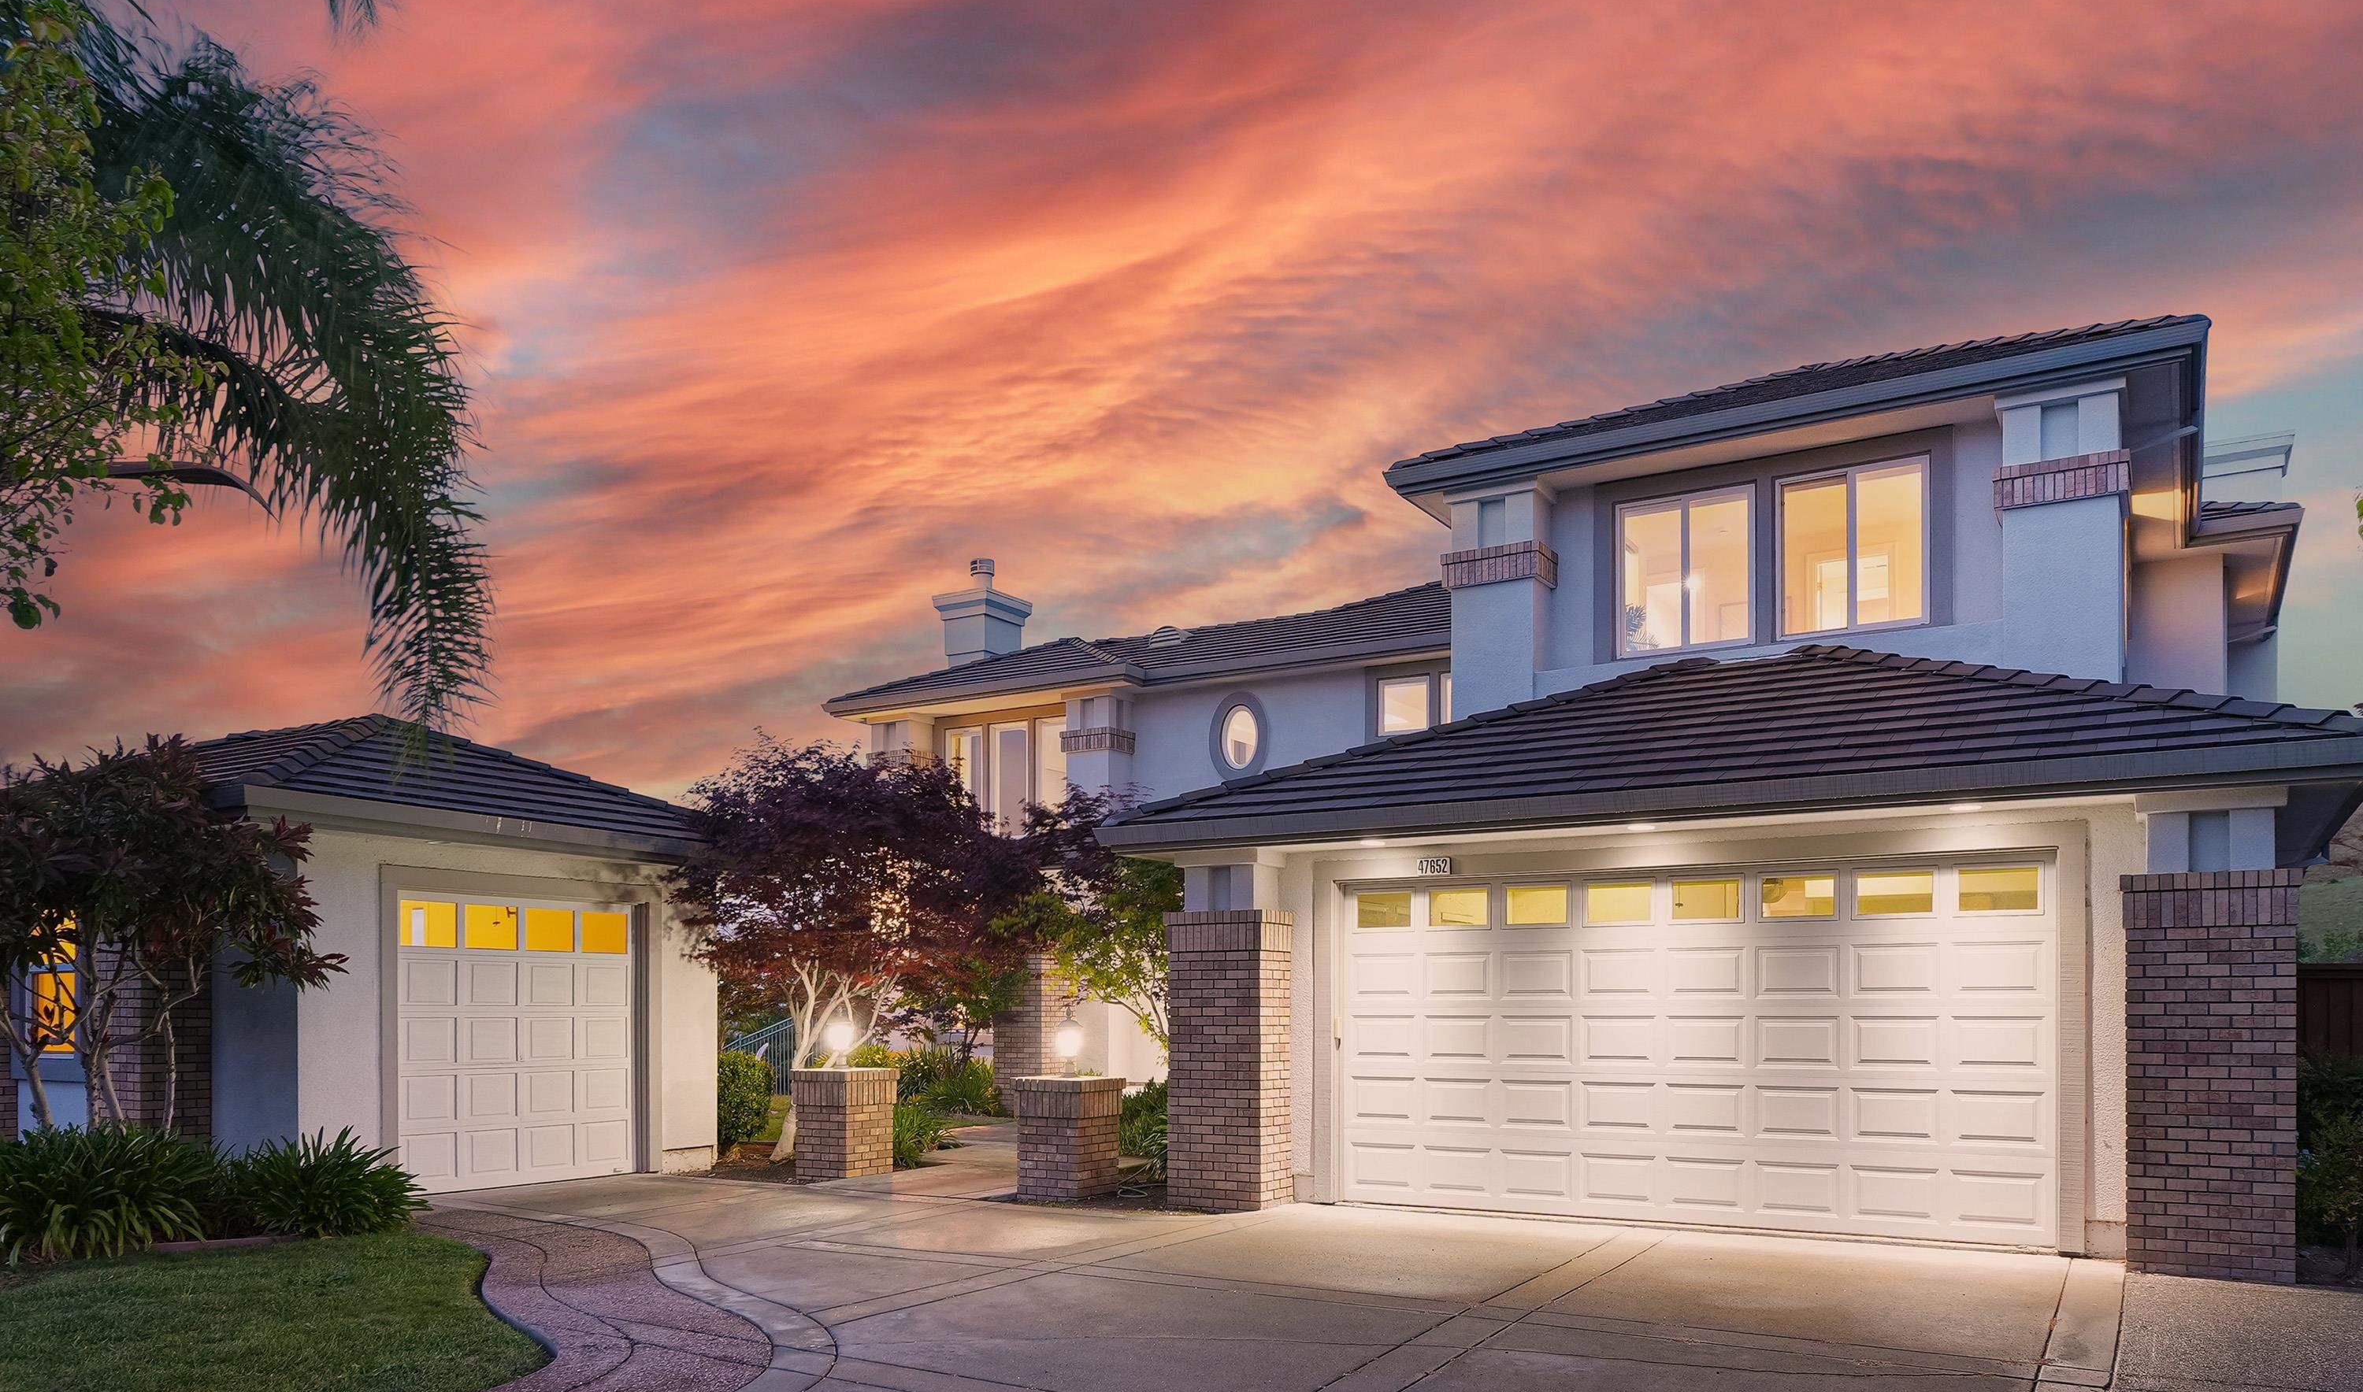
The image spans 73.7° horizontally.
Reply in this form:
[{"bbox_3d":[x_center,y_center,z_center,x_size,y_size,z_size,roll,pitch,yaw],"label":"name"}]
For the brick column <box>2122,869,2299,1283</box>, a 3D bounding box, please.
[{"bbox_3d":[5.950,2.180,9.120,0.860,2.240,0.740,-3,-6,29],"label":"brick column"}]

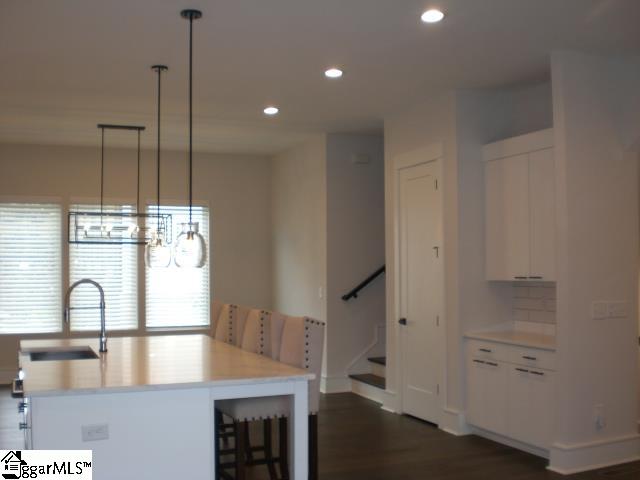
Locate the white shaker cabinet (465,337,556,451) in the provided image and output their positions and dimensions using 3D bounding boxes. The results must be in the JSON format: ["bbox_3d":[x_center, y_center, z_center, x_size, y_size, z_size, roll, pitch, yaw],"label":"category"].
[{"bbox_3d":[1.803,1.270,5.796,0.580,0.840,1.219,1,-2,-24],"label":"white shaker cabinet"}]

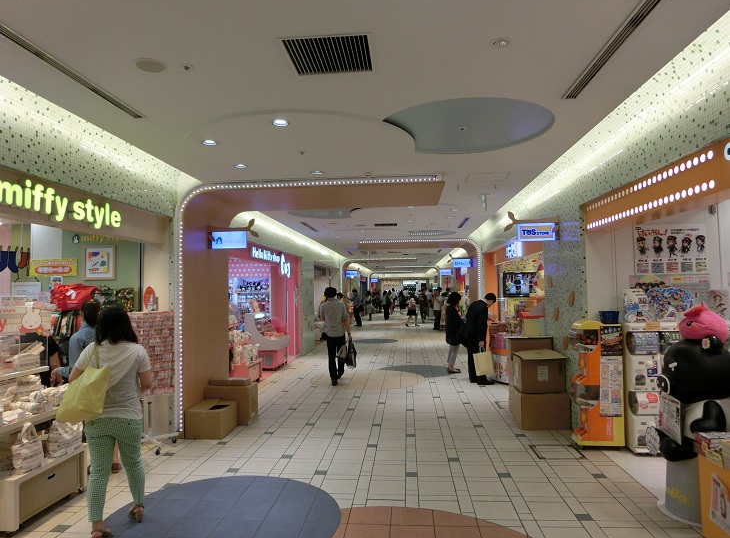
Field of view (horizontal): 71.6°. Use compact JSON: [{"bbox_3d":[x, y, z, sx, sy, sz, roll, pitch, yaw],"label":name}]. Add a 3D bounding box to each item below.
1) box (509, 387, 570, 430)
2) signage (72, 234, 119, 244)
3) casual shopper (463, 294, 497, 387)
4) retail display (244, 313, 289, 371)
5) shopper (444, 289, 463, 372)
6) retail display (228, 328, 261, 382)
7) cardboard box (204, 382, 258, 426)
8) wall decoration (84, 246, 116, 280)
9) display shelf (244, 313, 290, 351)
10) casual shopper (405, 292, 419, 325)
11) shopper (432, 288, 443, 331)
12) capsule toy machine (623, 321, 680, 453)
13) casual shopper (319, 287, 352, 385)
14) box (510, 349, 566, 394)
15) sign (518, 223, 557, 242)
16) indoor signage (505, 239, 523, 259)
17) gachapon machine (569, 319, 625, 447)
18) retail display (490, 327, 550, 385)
[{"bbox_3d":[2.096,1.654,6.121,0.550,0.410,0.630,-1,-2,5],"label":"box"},{"bbox_3d":[-3.203,-0.363,6.053,0.610,0.115,0.030,-1,-2,5],"label":"signage"},{"bbox_3d":[1.984,1.188,8.707,0.540,1.550,0.480,-1,-2,-4],"label":"casual shopper"},{"bbox_3d":[-2.088,1.526,10.980,0.770,1.180,0.930,-1,-2,5],"label":"retail display"},{"bbox_3d":[1.752,1.252,9.894,0.400,1.550,0.450,0,-3,-11],"label":"shopper"},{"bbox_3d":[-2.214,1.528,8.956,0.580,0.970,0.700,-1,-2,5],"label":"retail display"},{"bbox_3d":[-1.675,1.691,6.381,0.550,0.476,0.380,-1,-2,5],"label":"cardboard box"},{"bbox_3d":[-3.492,-0.082,6.676,0.400,0.430,0.040,-1,-2,5],"label":"wall decoration"},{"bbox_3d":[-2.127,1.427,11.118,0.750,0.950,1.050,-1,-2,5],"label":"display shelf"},{"bbox_3d":[2.043,1.742,21.756,0.480,1.450,0.480,-3,-3,42],"label":"casual shopper"},{"bbox_3d":[2.926,1.611,20.377,0.380,1.700,0.480,0,-3,-25],"label":"shopper"},{"bbox_3d":[2.942,1.167,5.114,0.560,1.270,0.370,-1,-2,5],"label":"capsule toy machine"},{"bbox_3d":[-0.531,1.179,9.015,0.550,1.680,0.420,-1,-2,5],"label":"casual shopper"},{"bbox_3d":[2.111,1.263,6.172,0.500,0.410,0.530,0,-2,1],"label":"box"},{"bbox_3d":[2.150,-0.454,6.359,0.500,0.225,0.080,-1,-2,5],"label":"sign"},{"bbox_3d":[2.591,-0.321,8.808,0.100,0.270,0.780,-1,-2,5],"label":"indoor signage"},{"bbox_3d":[2.411,1.188,5.307,0.460,1.290,0.320,-1,-2,5],"label":"gachapon machine"},{"bbox_3d":[2.705,1.520,8.868,0.750,0.900,1.000,0,-3,-13],"label":"retail display"}]

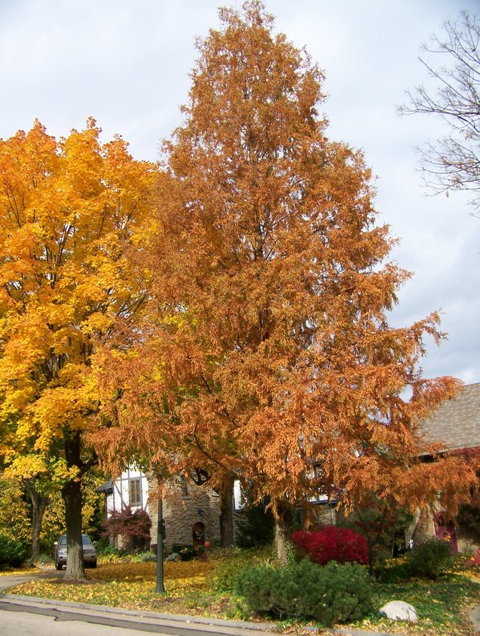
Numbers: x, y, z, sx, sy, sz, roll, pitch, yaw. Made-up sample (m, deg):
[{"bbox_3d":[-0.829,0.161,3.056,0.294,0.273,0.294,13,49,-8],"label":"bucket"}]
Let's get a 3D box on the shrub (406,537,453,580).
[{"bbox_3d":[5.410,6.922,18.652,1.330,1.065,1.300,-7,-19,14],"label":"shrub"}]

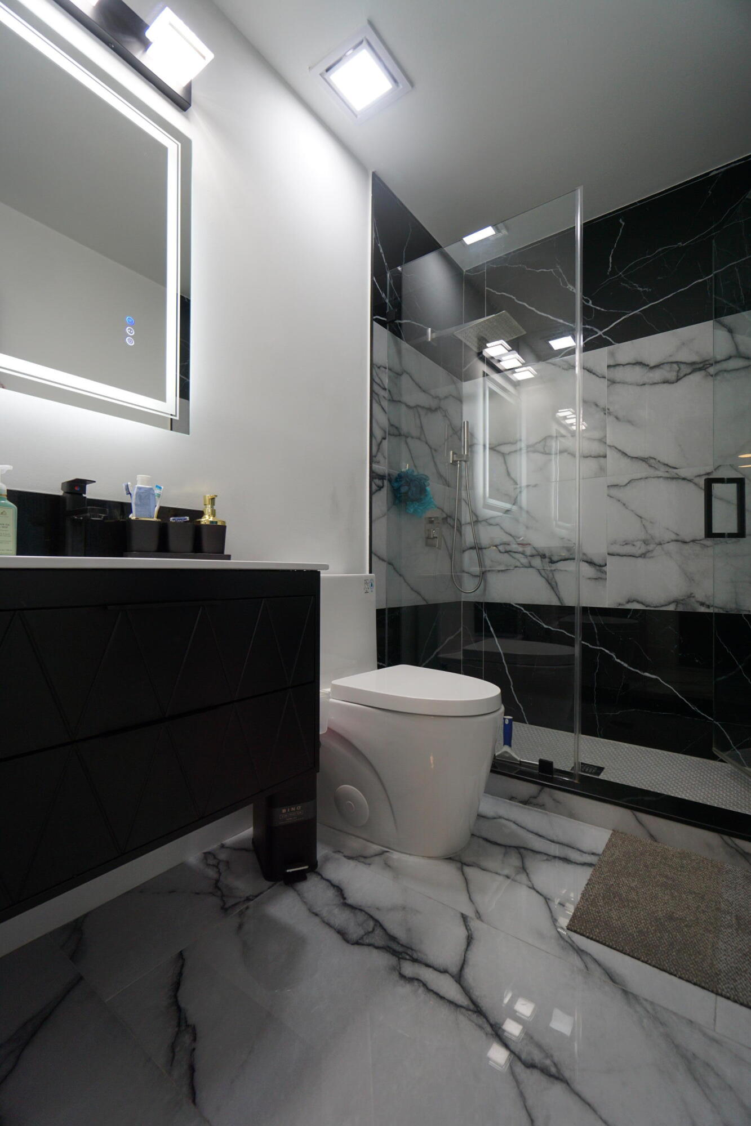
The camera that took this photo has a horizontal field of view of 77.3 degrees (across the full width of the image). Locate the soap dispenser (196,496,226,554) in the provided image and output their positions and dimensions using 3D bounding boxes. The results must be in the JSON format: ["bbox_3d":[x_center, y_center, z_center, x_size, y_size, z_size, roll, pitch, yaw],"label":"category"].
[{"bbox_3d":[-0.429,-0.100,1.224,0.067,0.159,0.070,2,-1,-45],"label":"soap dispenser"}]

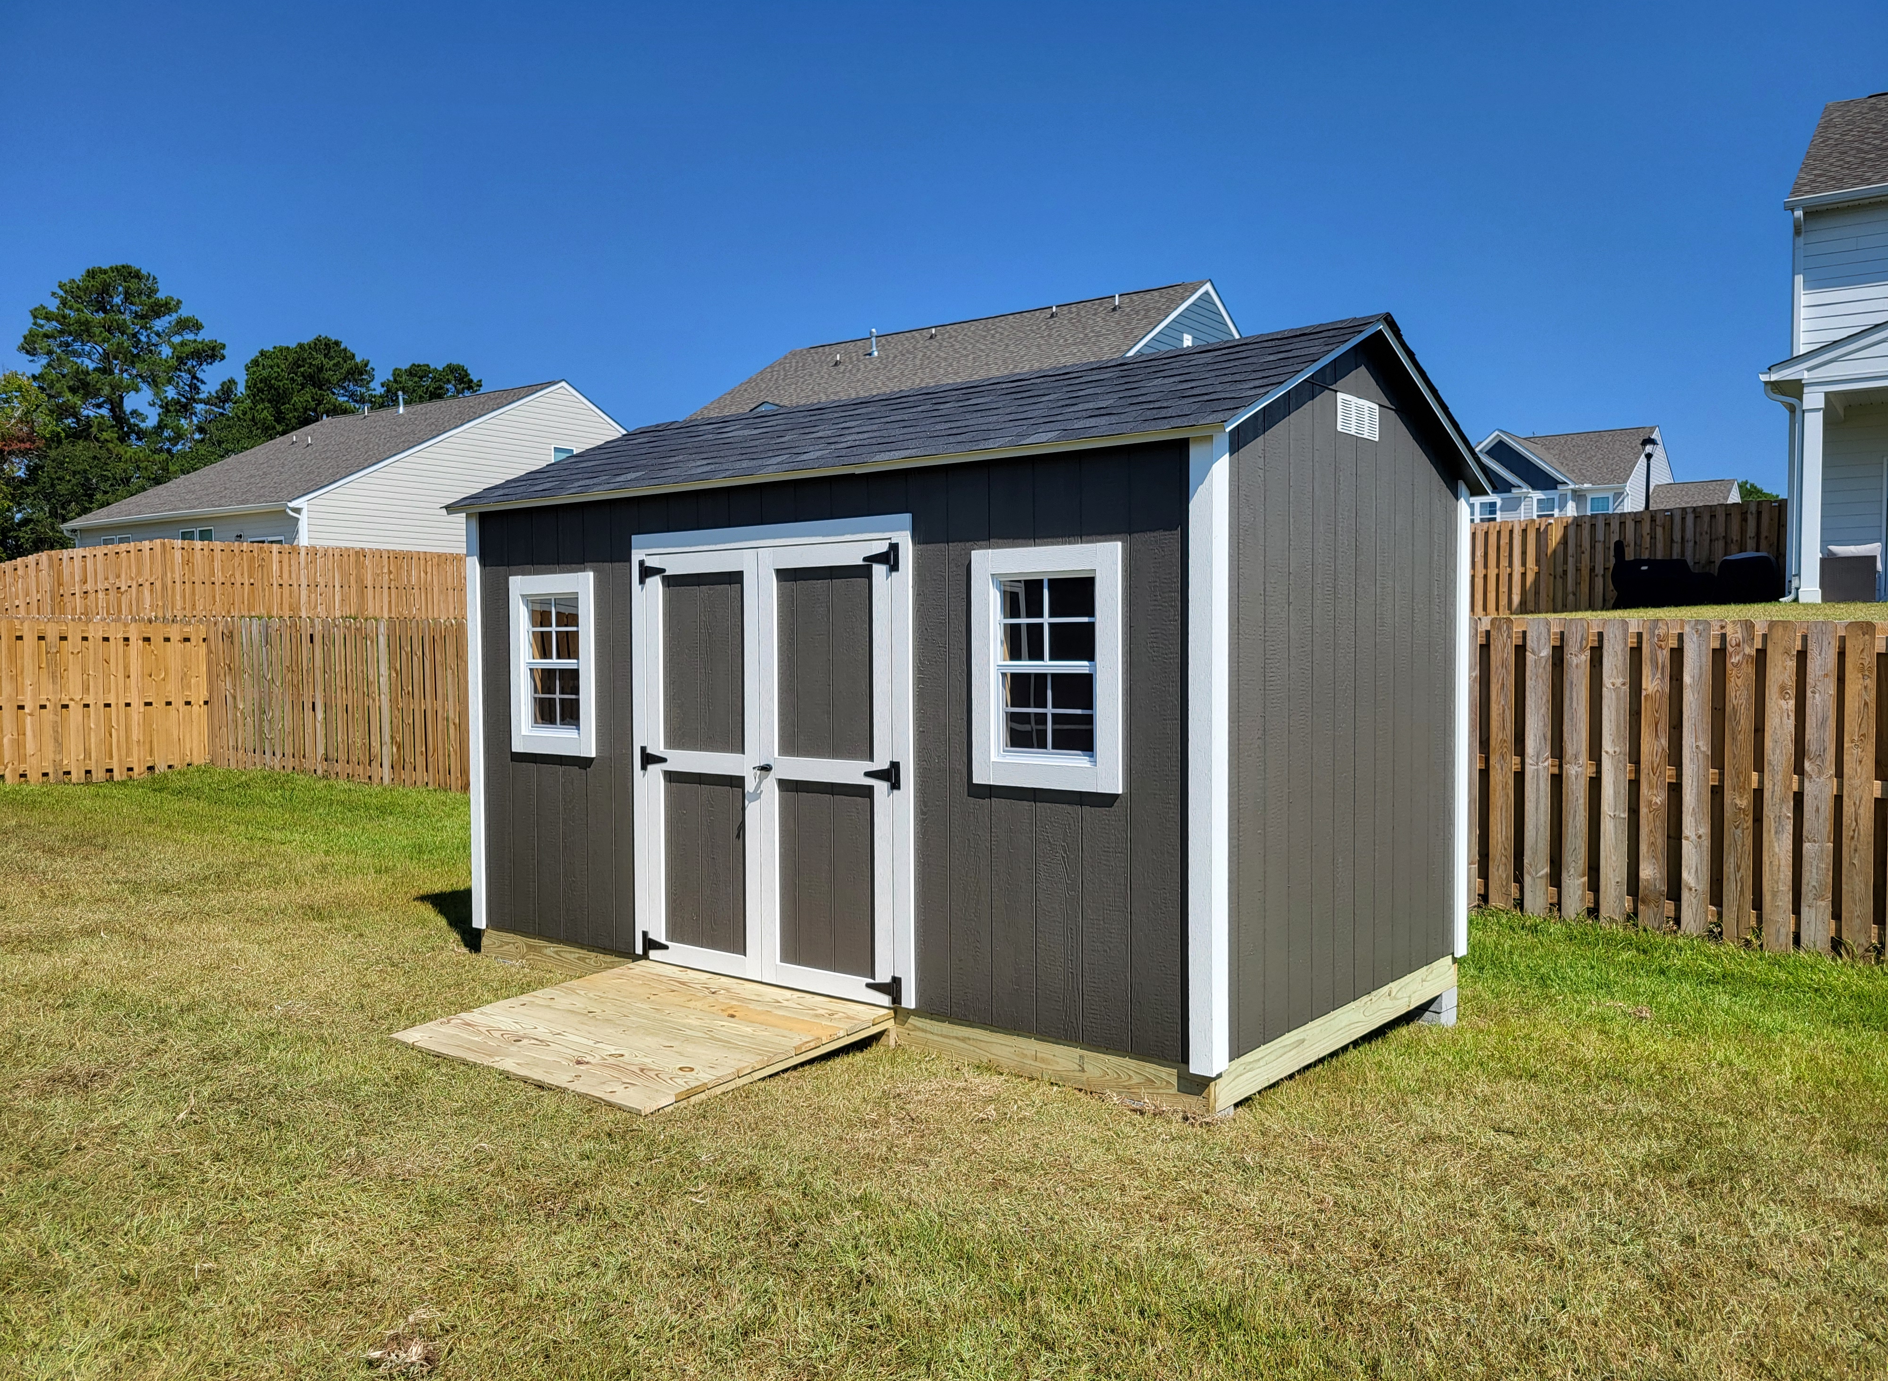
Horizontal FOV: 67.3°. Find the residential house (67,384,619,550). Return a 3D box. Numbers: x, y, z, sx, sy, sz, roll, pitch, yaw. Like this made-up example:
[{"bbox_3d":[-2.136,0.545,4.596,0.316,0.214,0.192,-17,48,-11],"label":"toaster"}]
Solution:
[{"bbox_3d":[-17.422,-5.891,48.127,13.986,7.643,17.390,1,2,37],"label":"residential house"}]

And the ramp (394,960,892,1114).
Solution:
[{"bbox_3d":[-1.181,1.346,5.622,1.513,0.132,1.260,1,2,39],"label":"ramp"}]

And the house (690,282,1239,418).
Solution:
[{"bbox_3d":[0.833,-5.226,34.312,12.300,7.371,13.800,1,2,37],"label":"house"}]

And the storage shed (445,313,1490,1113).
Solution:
[{"bbox_3d":[-0.002,-0.051,7.025,4.482,2.927,2.681,1,2,39],"label":"storage shed"}]

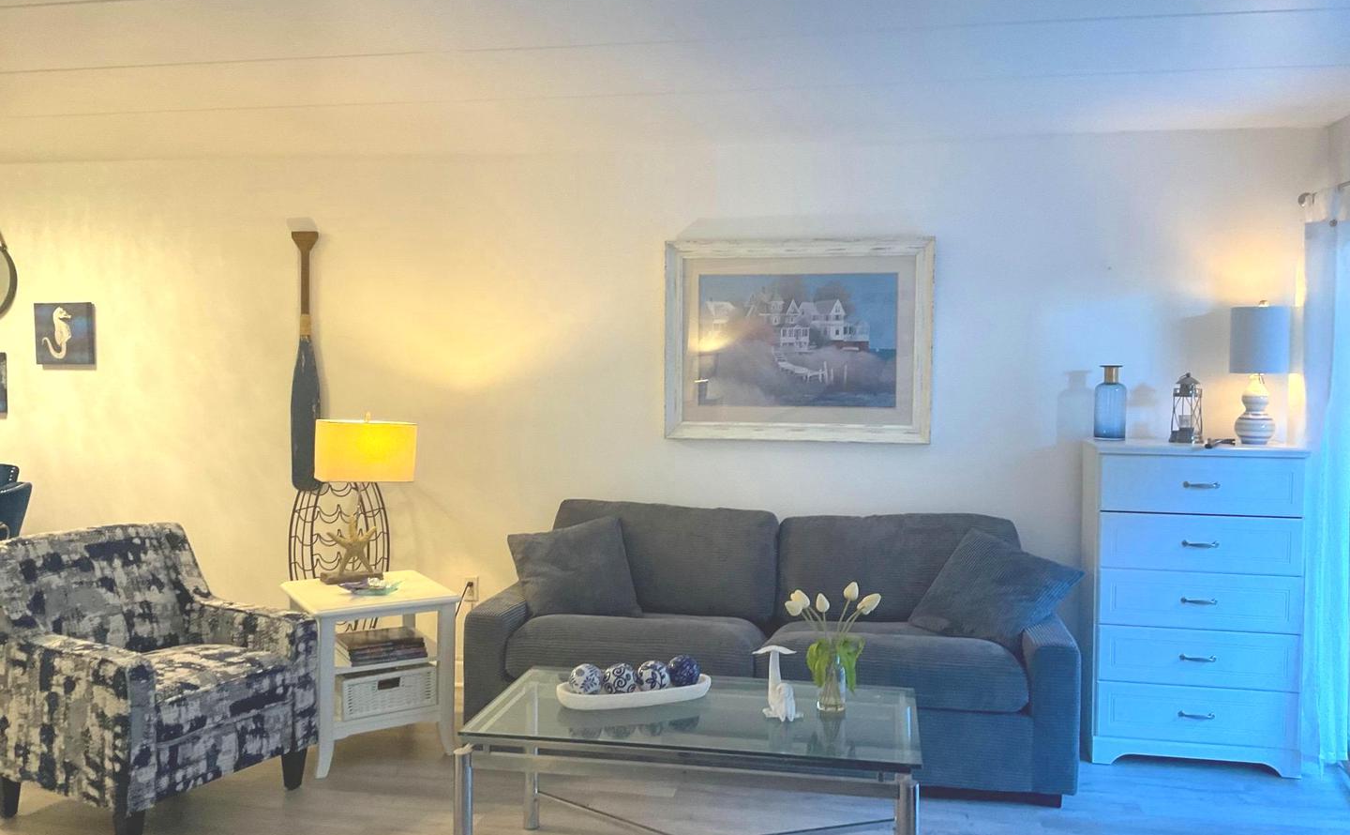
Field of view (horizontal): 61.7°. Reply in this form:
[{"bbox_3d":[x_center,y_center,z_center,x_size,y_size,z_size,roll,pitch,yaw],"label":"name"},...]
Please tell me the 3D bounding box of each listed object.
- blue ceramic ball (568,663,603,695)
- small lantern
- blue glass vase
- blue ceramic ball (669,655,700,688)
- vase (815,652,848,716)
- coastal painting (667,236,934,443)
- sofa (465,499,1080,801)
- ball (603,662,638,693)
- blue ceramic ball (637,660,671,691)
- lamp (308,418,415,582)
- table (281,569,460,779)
[{"bbox_3d":[-0.259,0.756,3.272,0.099,0.099,0.099,0,2,0],"label":"blue ceramic ball"},{"bbox_3d":[1.994,-0.035,4.414,0.126,0.277,0.126,1,3,11],"label":"small lantern"},{"bbox_3d":[1.708,-0.056,4.440,0.126,0.294,0.126,1,2,10],"label":"blue glass vase"},{"bbox_3d":[0.029,0.777,3.463,0.098,0.098,0.098,0,3,0],"label":"blue ceramic ball"},{"bbox_3d":[0.458,0.767,3.307,0.089,0.164,0.089,1,3,11],"label":"vase"},{"bbox_3d":[0.526,-0.331,4.871,1.139,0.865,0.035,1,2,10],"label":"coastal painting"},{"bbox_3d":[0.369,0.826,4.391,2.151,0.929,0.930,1,2,10],"label":"sofa"},{"bbox_3d":[-0.164,0.780,3.377,0.098,0.098,0.098,0,3,0],"label":"ball"},{"bbox_3d":[-0.063,0.779,3.415,0.098,0.098,0.098,0,3,0],"label":"blue ceramic ball"},{"bbox_3d":[-1.268,0.333,4.639,0.389,0.667,0.222,-1,3,-25],"label":"lamp"},{"bbox_3d":[-1.206,0.976,4.441,0.550,0.603,0.607,-1,3,-30],"label":"table"}]

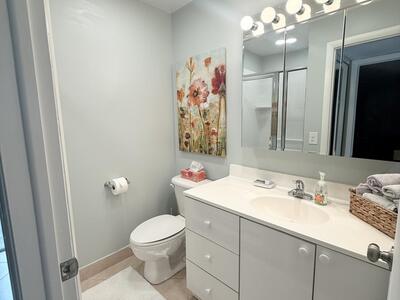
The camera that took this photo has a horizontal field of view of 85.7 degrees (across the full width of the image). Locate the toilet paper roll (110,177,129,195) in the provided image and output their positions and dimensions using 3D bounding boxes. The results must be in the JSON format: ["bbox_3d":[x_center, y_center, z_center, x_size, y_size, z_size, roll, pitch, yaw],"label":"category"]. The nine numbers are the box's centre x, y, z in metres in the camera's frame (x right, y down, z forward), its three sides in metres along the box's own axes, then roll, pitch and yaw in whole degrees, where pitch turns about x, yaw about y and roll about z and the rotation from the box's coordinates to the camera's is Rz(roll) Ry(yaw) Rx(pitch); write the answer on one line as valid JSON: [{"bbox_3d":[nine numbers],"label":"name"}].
[{"bbox_3d":[-0.696,0.308,1.865,0.107,0.112,0.112,-9,12,-43],"label":"toilet paper roll"}]

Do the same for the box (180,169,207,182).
[{"bbox_3d":[-0.064,0.237,2.082,0.125,0.080,0.243,-9,12,-43],"label":"box"}]

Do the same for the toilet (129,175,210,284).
[{"bbox_3d":[-0.243,0.679,1.894,0.743,0.735,0.445,-9,12,-43],"label":"toilet"}]

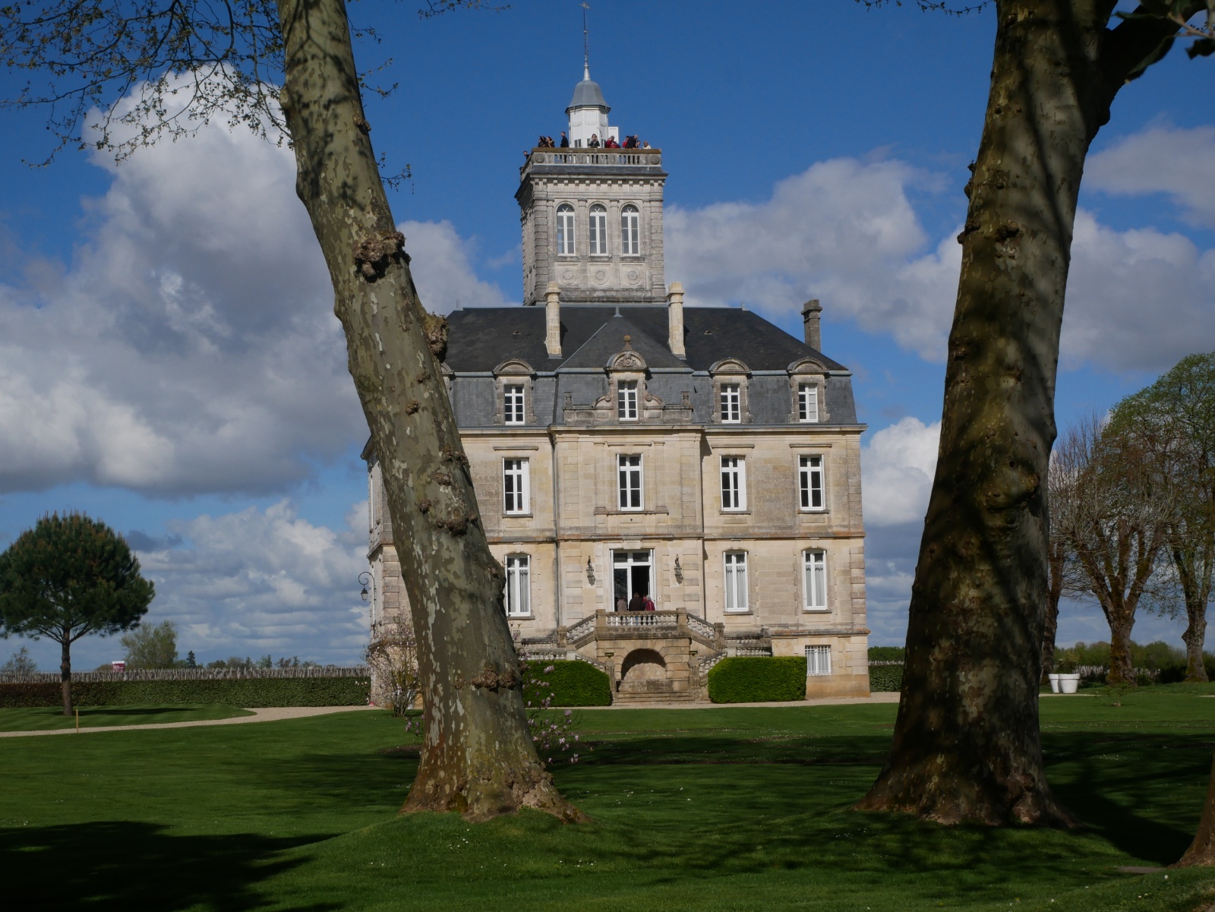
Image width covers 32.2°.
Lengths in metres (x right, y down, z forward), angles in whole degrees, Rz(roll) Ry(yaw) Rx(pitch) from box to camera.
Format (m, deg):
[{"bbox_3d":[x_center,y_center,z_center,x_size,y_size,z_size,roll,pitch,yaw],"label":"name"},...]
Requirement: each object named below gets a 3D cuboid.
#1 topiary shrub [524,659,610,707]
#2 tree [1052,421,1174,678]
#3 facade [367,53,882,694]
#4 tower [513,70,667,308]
[{"bbox_3d":[-2.085,9.672,89.765,4.200,1.970,2.100,-1,-5,-9],"label":"topiary shrub"},{"bbox_3d":[25.970,4.768,107.630,6.300,13.761,6.300,-1,-5,-9],"label":"tree"},{"bbox_3d":[-0.233,-4.207,102.252,22.950,31.900,17.500,-1,-5,-9],"label":"facade"},{"bbox_3d":[-0.922,-13.282,106.621,6.900,13.000,6.600,-1,-5,-9],"label":"tower"}]

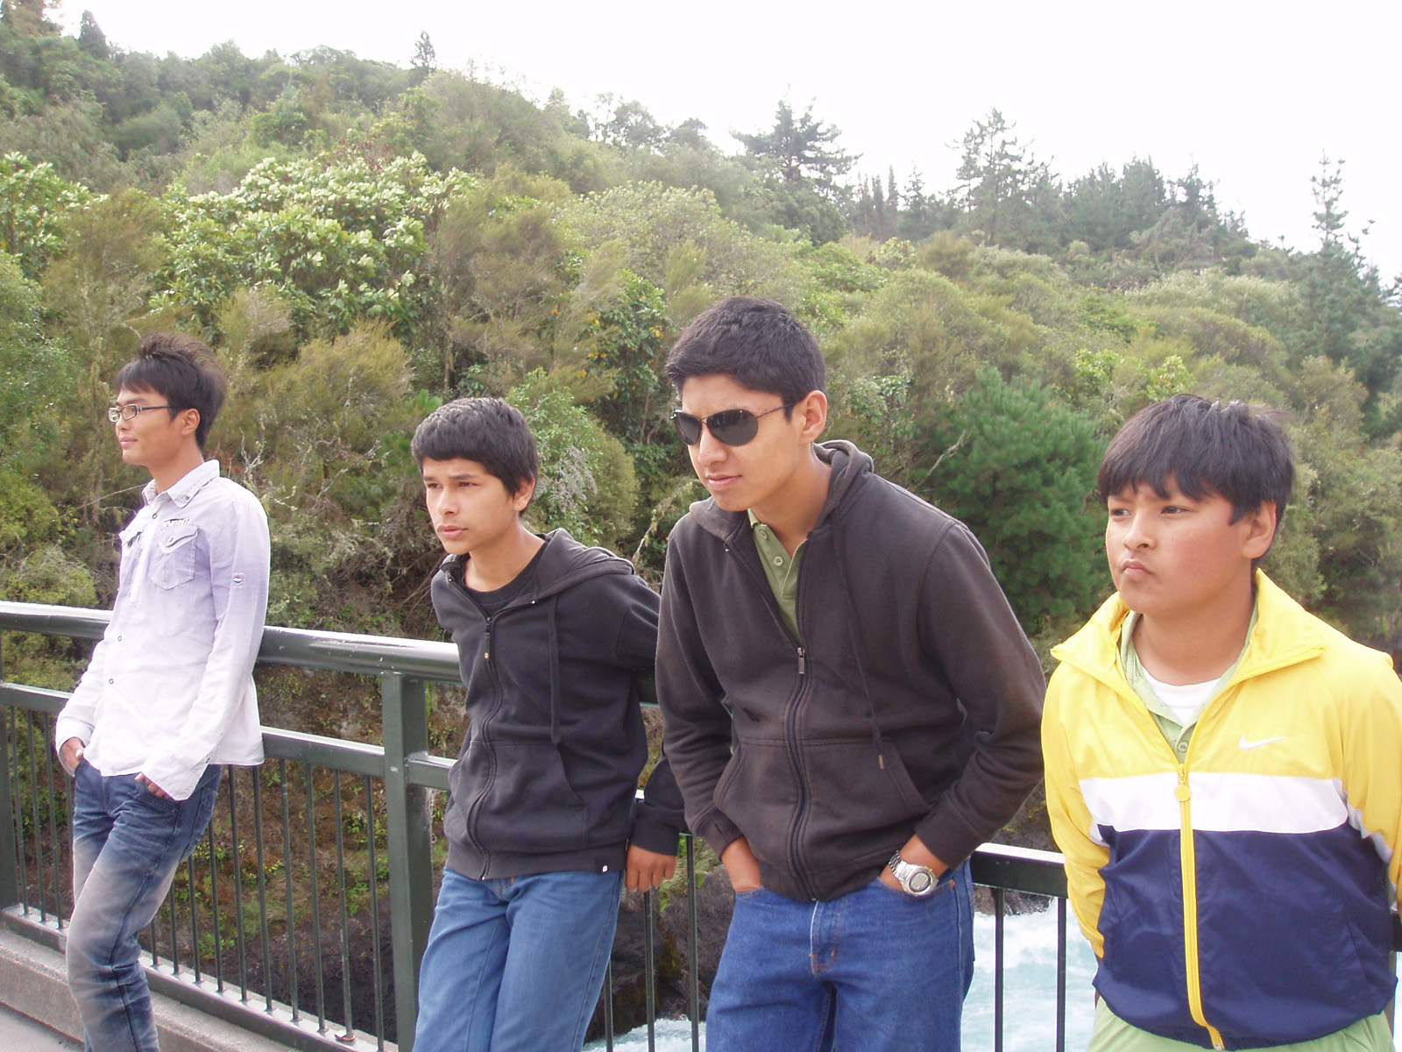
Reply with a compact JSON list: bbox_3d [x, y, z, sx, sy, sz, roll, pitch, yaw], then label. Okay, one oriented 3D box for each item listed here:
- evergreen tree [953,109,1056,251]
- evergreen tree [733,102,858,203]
[{"bbox_3d":[24.390,-27.870,114.140,8.210,11.320,8.210,0,6,12],"label":"evergreen tree"},{"bbox_3d":[6.810,-26.510,101.370,8.590,8.440,8.590,-1,6,4],"label":"evergreen tree"}]

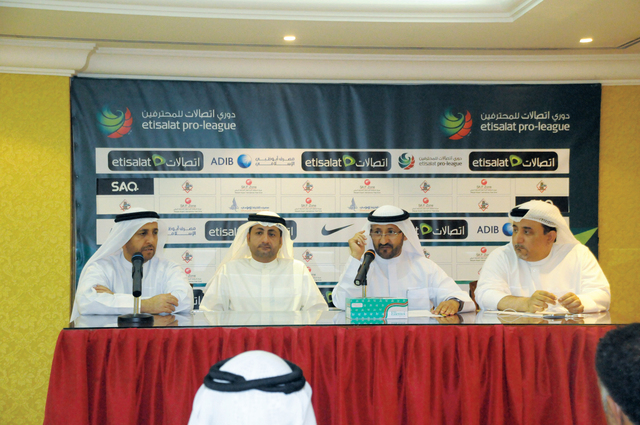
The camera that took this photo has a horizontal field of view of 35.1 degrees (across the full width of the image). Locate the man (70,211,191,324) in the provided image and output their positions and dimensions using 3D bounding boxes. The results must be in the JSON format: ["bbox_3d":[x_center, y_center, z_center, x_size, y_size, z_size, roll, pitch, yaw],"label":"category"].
[{"bbox_3d":[-0.835,0.592,4.535,0.560,1.212,0.750,-1,3,-21],"label":"man"}]

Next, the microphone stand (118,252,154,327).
[{"bbox_3d":[-0.780,0.314,4.319,0.150,0.290,0.190,0,3,-6],"label":"microphone stand"}]

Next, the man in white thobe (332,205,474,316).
[{"bbox_3d":[0.363,0.585,4.614,0.620,1.234,0.750,0,3,2],"label":"man in white thobe"}]

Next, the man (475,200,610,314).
[{"bbox_3d":[1.030,0.574,4.734,0.620,1.251,0.750,1,3,16],"label":"man"}]

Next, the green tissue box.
[{"bbox_3d":[0.246,0.417,4.448,0.246,0.083,0.115,0,3,-9],"label":"green tissue box"}]

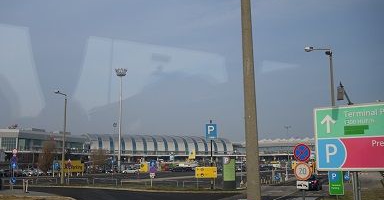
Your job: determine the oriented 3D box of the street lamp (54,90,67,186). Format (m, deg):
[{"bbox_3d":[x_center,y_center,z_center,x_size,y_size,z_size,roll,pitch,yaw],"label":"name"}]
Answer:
[{"bbox_3d":[-16.372,4.556,50.072,1.600,11.450,0.360,5,-10,-29],"label":"street lamp"}]

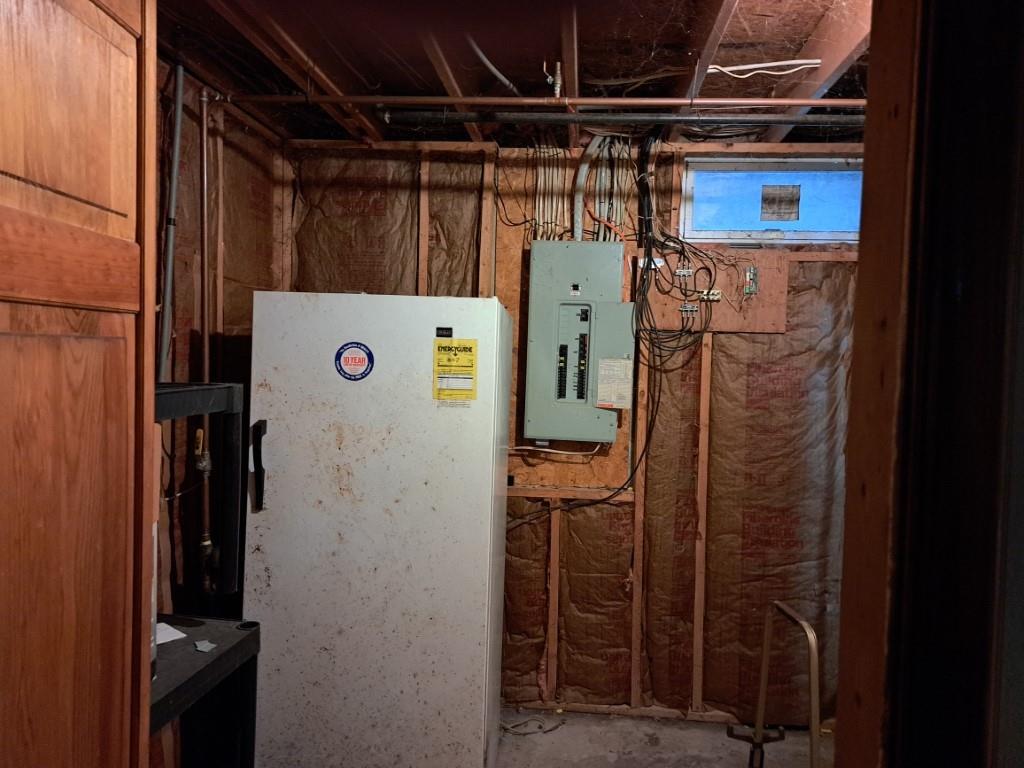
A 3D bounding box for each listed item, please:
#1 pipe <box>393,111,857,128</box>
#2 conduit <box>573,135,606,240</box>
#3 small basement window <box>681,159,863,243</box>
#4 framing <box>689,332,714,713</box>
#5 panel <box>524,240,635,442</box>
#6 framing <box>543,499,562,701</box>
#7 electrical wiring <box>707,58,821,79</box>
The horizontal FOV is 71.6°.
[{"bbox_3d":[0.464,-0.948,2.549,1.880,0.048,0.048,2,3,5],"label":"pipe"},{"bbox_3d":[0.328,-0.826,3.005,0.130,0.440,0.060,1,3,5],"label":"conduit"},{"bbox_3d":[1.113,-0.766,2.976,0.785,0.350,0.085,1,3,5],"label":"small basement window"},{"bbox_3d":[0.804,0.570,3.043,0.038,1.670,0.089,1,3,5],"label":"framing"},{"bbox_3d":[0.296,-0.178,3.035,0.450,0.840,0.110,1,3,5],"label":"panel"},{"bbox_3d":[0.187,0.940,3.119,0.038,0.890,0.089,1,3,5],"label":"framing"},{"bbox_3d":[0.822,-1.033,2.321,0.375,0.050,0.035,1,3,5],"label":"electrical wiring"}]

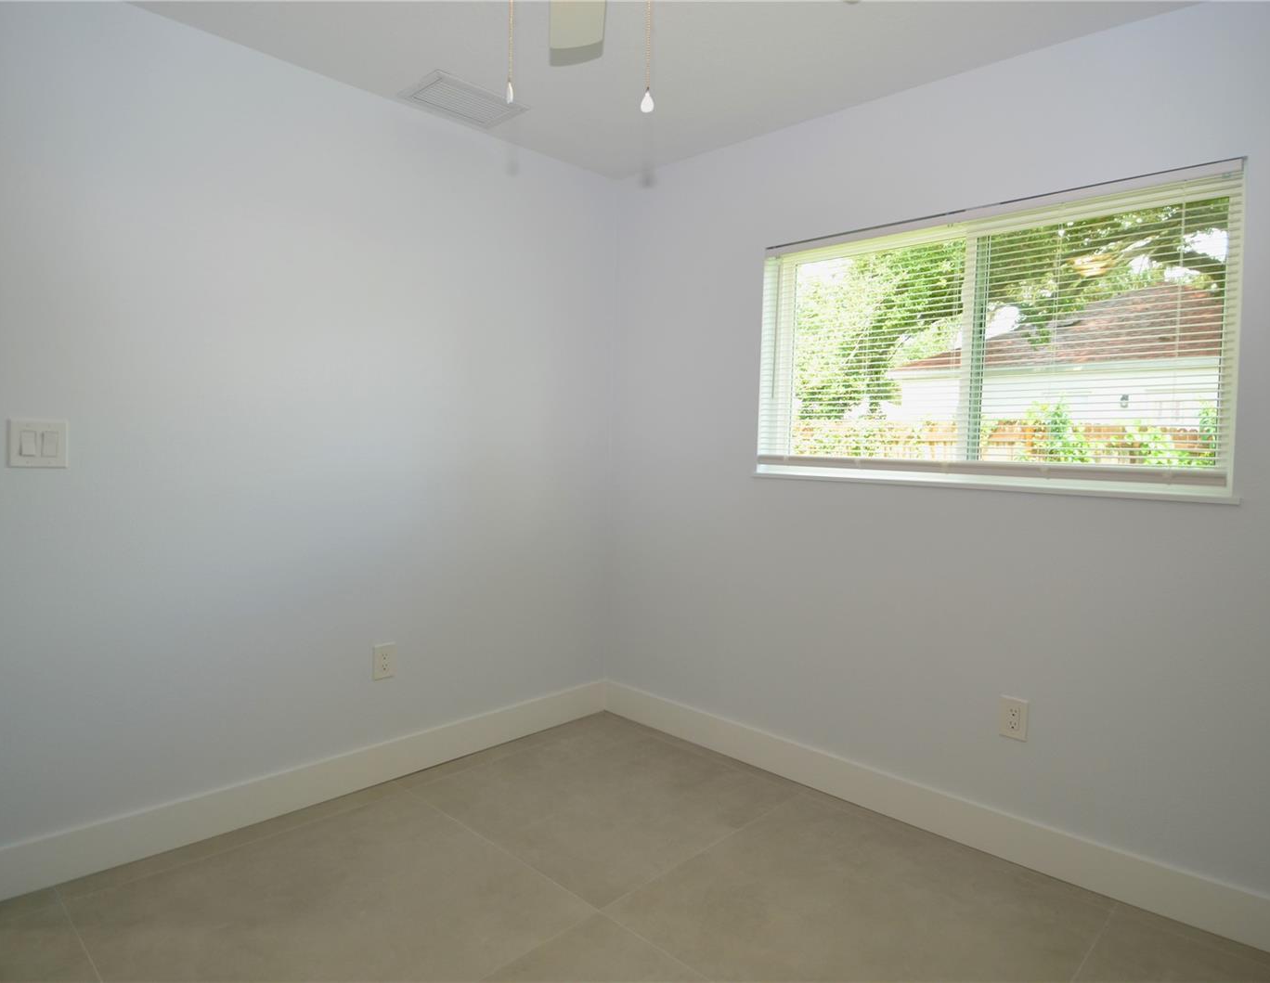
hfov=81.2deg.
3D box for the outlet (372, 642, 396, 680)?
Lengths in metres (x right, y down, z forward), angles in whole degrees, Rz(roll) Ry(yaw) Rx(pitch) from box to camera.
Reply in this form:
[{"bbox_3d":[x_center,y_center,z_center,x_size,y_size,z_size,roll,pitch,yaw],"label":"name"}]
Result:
[{"bbox_3d":[-0.905,0.616,2.680,0.010,0.125,0.080,4,4,44],"label":"outlet"}]

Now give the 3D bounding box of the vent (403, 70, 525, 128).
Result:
[{"bbox_3d":[-0.594,-1.355,2.570,0.255,0.020,0.365,4,4,44],"label":"vent"}]

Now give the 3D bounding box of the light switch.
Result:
[{"bbox_3d":[-1.560,-0.124,1.937,0.012,0.125,0.125,4,4,44],"label":"light switch"}]

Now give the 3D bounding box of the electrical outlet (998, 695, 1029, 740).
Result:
[{"bbox_3d":[1.150,0.691,2.250,0.080,0.125,0.010,4,4,44],"label":"electrical outlet"}]

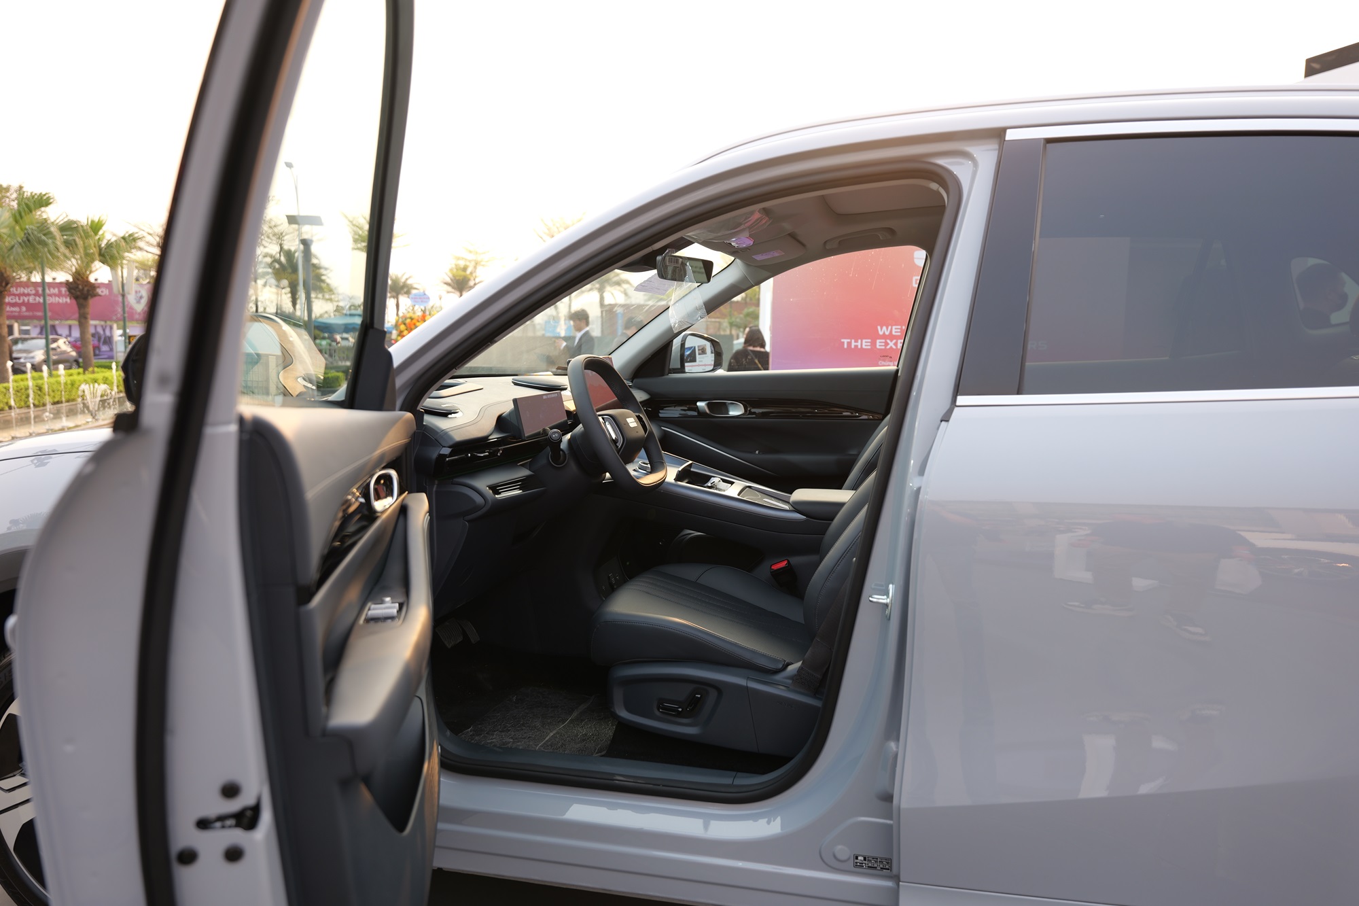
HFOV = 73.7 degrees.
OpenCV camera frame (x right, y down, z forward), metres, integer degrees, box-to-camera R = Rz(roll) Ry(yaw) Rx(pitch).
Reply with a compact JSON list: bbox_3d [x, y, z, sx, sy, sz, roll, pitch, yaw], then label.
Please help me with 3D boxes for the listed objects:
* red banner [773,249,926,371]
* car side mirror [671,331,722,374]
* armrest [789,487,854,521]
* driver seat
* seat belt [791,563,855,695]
[{"bbox_3d":[2.254,-0.744,7.868,2.938,2.182,0.060,2,6,12],"label":"red banner"},{"bbox_3d":[0.065,-0.369,3.393,0.130,0.163,0.210,4,7,27],"label":"car side mirror"},{"bbox_3d":[0.439,0.139,2.334,0.290,0.065,0.210,2,6,12],"label":"armrest"},{"bbox_3d":[0.304,0.083,1.978,0.860,0.940,0.530,2,6,12],"label":"driver seat"},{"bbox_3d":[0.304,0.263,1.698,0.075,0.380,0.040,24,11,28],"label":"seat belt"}]

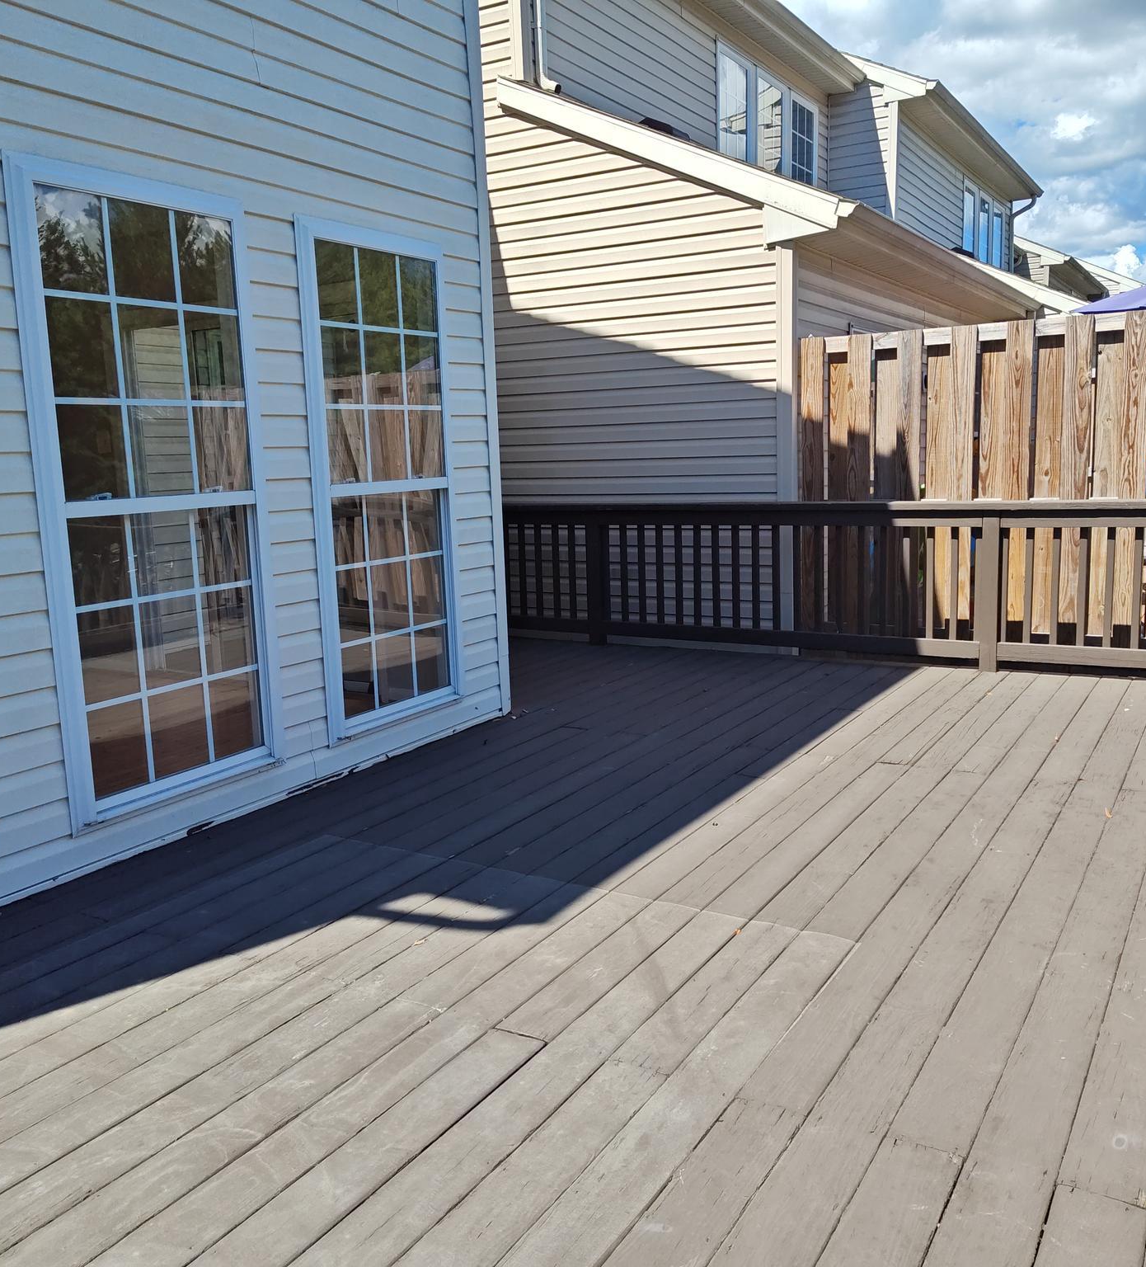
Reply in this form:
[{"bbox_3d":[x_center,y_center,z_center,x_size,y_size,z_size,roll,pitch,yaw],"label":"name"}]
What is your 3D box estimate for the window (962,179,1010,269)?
[{"bbox_3d":[5.760,-5.556,15.674,0.100,1.050,2.718,4,11,31],"label":"window"}]

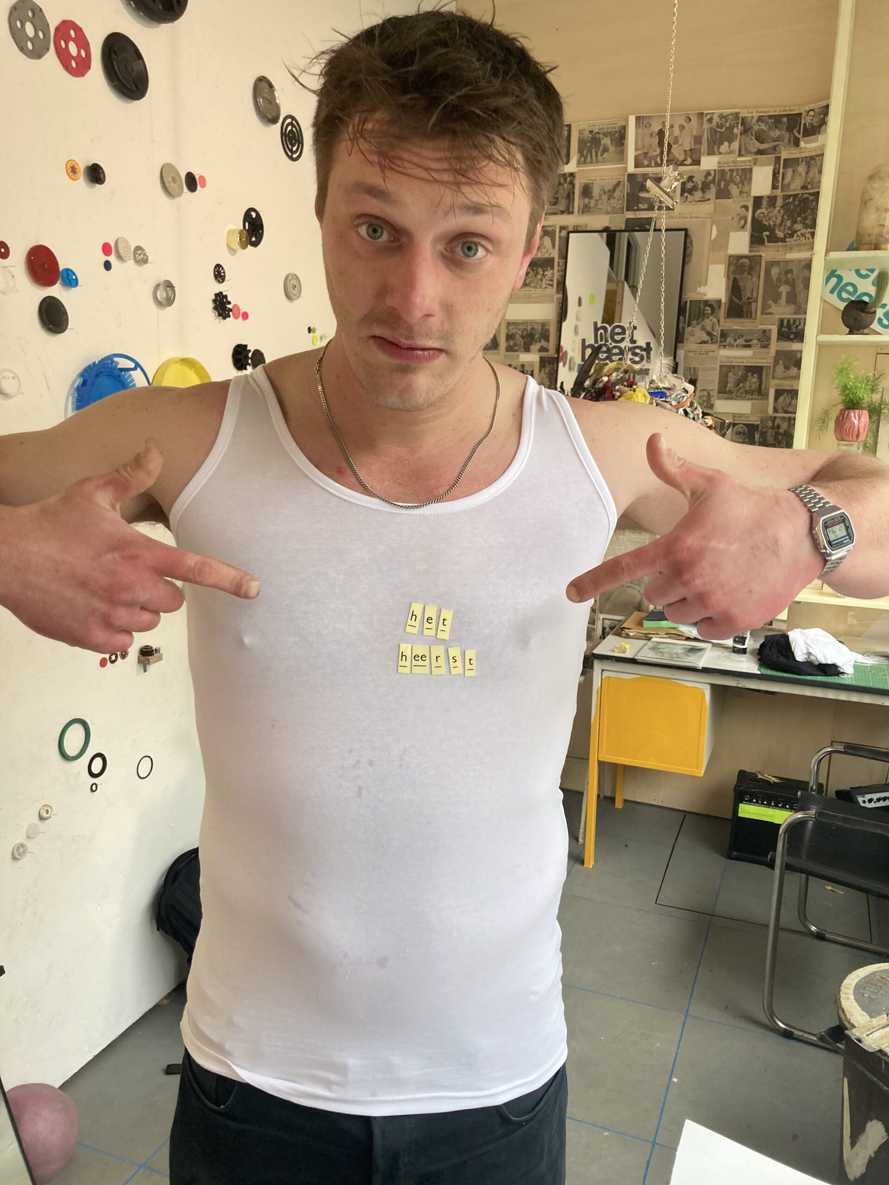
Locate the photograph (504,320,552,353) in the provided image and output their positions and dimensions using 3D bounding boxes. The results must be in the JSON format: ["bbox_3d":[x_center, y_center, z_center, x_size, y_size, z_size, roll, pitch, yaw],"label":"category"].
[{"bbox_3d":[0.335,-1.028,3.850,0.195,0.137,0.006,6,11,21],"label":"photograph"}]

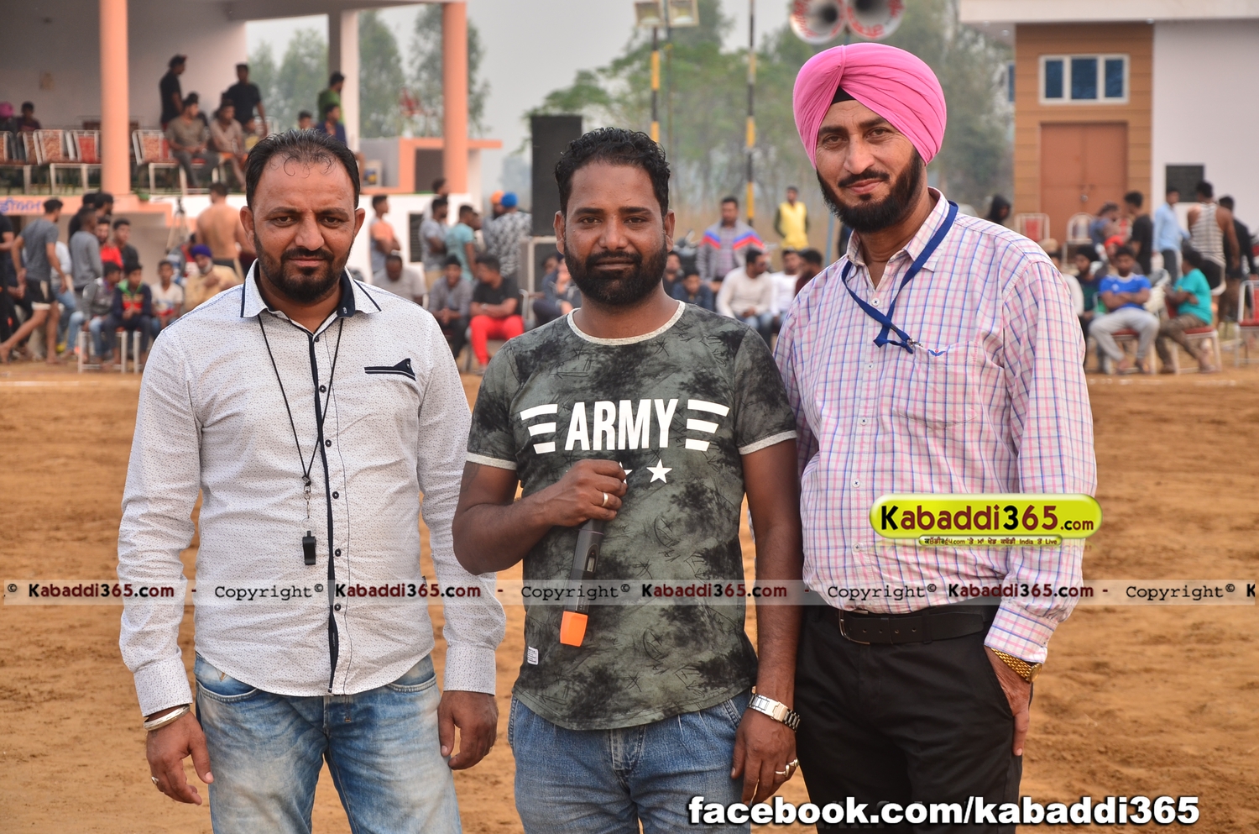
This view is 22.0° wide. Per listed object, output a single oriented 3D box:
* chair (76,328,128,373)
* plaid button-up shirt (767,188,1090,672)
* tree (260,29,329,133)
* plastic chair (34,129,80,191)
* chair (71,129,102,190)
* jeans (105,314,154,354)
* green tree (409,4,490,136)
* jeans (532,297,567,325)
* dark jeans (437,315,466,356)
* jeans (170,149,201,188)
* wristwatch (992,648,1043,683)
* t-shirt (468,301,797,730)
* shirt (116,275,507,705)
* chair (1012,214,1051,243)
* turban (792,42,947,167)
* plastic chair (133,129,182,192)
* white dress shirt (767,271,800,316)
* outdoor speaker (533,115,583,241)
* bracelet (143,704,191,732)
[{"bbox_3d":[-5.238,-0.896,32.300,0.475,0.880,0.530,0,4,0],"label":"chair"},{"bbox_3d":[0.447,0.014,4.750,0.510,0.670,0.330,2,4,31],"label":"plaid button-up shirt"},{"bbox_3d":[-10.229,-8.460,100.000,2.600,7.100,2.600,0,4,0],"label":"tree"},{"bbox_3d":[-7.546,-3.364,43.000,0.470,0.880,0.540,-2,4,-33],"label":"plastic chair"},{"bbox_3d":[-7.149,-3.380,43.200,0.470,0.880,0.540,-2,4,-33],"label":"chair"},{"bbox_3d":[-4.973,-0.820,32.200,0.460,0.430,0.480,-1,4,-9],"label":"jeans"},{"bbox_3d":[-7.230,-11.747,130.000,3.400,9.600,3.400,0,4,0],"label":"green tree"},{"bbox_3d":[-0.745,-0.961,33.000,0.450,0.500,0.520,2,4,30],"label":"jeans"},{"bbox_3d":[-1.767,-0.783,32.300,0.450,0.480,0.550,0,4,3],"label":"dark jeans"},{"bbox_3d":[-5.833,-3.306,43.100,0.420,0.540,0.550,-2,4,-30],"label":"jeans"},{"bbox_3d":[0.528,0.340,4.450,0.060,0.036,0.058,31,9,15],"label":"wristwatch"},{"bbox_3d":[0.004,0.143,4.720,0.480,0.620,0.280,0,4,-5],"label":"t-shirt"},{"bbox_3d":[-0.463,0.110,4.720,0.560,0.640,0.290,-1,4,-11],"label":"shirt"},{"bbox_3d":[5.589,-2.367,45.000,0.475,0.880,0.530,0,4,6],"label":"chair"},{"bbox_3d":[0.349,-0.454,4.720,0.215,0.185,0.255,-4,5,22],"label":"turban"},{"bbox_3d":[-6.642,-3.589,45.700,0.480,0.900,0.550,-2,4,-30],"label":"plastic chair"},{"bbox_3d":[1.615,-1.251,33.000,0.450,0.540,0.350,1,4,9],"label":"white dress shirt"},{"bbox_3d":[-0.780,-2.600,35.000,0.550,1.320,0.550,0,4,-2],"label":"outdoor speaker"},{"bbox_3d":[-0.665,0.431,4.670,0.069,0.011,0.066,-20,10,0],"label":"bracelet"}]

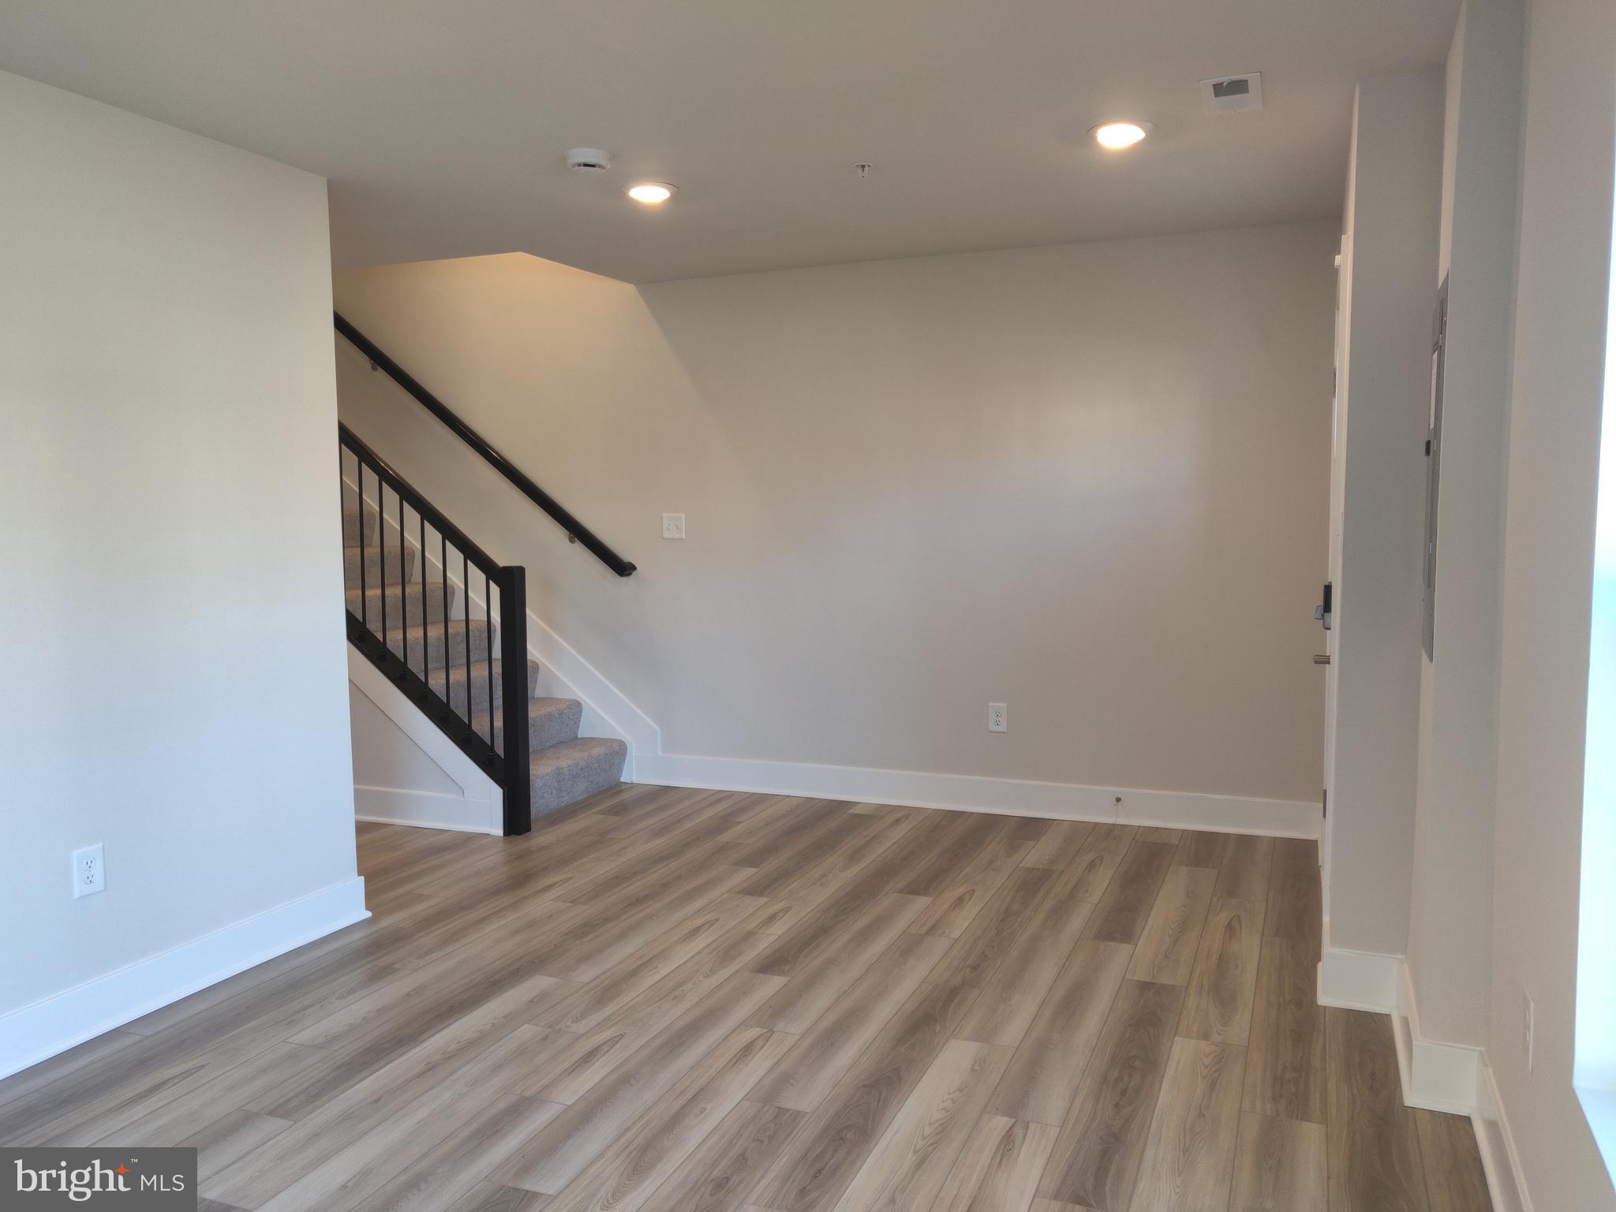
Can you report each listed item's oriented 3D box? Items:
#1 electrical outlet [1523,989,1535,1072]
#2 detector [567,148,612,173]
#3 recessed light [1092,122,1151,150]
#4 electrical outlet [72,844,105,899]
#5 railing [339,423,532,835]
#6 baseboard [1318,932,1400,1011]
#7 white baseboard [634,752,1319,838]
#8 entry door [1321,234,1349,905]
[{"bbox_3d":[1.340,0.794,2.181,0.010,0.122,0.078,2,5,23],"label":"electrical outlet"},{"bbox_3d":[-0.666,-1.354,3.550,0.137,0.045,0.137,-1,5,0],"label":"detector"},{"bbox_3d":[0.913,-1.366,3.397,0.180,0.028,0.180,1,5,20],"label":"recessed light"},{"bbox_3d":[-1.903,0.704,3.097,0.010,0.122,0.078,2,5,23],"label":"electrical outlet"},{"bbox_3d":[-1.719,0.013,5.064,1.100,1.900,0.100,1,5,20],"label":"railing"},{"bbox_3d":[1.502,1.021,3.191,0.185,0.158,0.025,1,5,21],"label":"baseboard"},{"bbox_3d":[0.618,0.844,5.322,3.153,0.154,0.025,1,5,20],"label":"white baseboard"},{"bbox_3d":[1.740,-0.011,3.817,0.080,2.100,1.010,2,5,23],"label":"entry door"}]

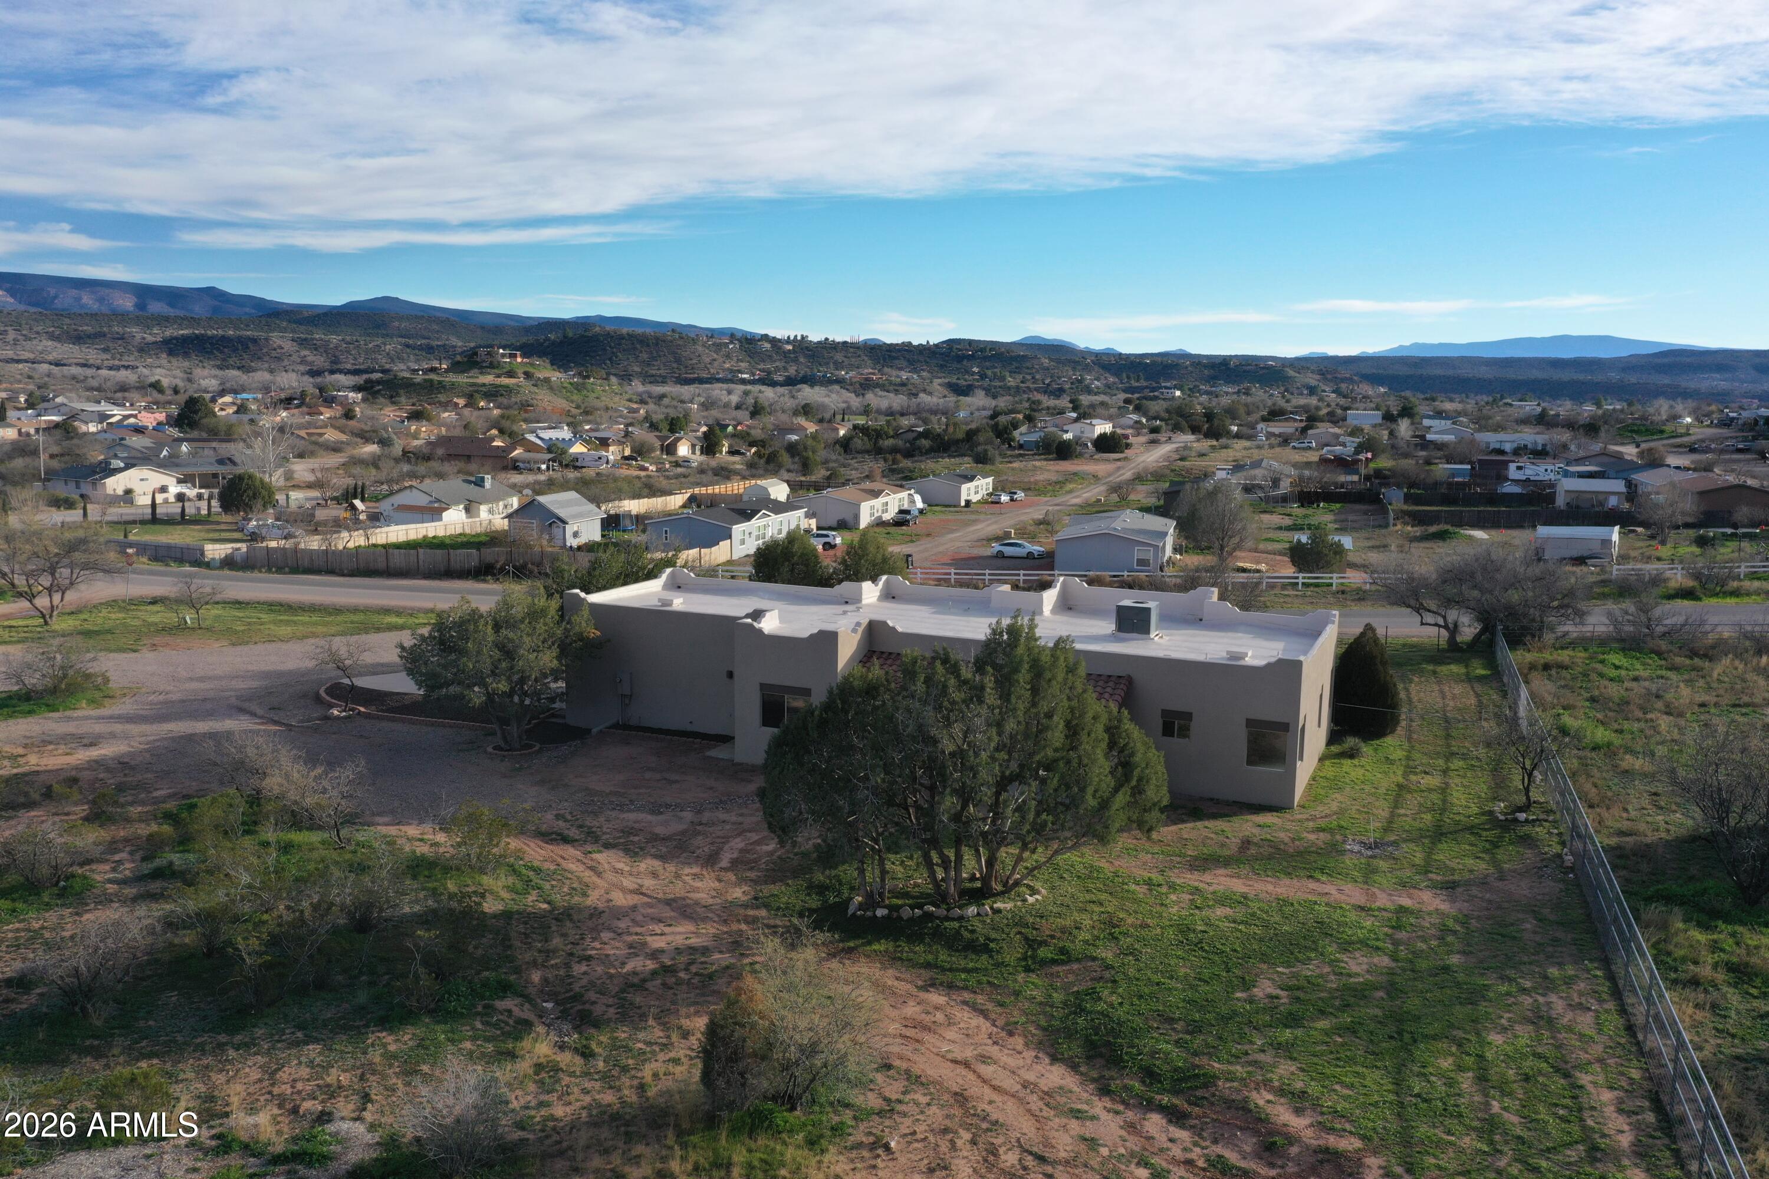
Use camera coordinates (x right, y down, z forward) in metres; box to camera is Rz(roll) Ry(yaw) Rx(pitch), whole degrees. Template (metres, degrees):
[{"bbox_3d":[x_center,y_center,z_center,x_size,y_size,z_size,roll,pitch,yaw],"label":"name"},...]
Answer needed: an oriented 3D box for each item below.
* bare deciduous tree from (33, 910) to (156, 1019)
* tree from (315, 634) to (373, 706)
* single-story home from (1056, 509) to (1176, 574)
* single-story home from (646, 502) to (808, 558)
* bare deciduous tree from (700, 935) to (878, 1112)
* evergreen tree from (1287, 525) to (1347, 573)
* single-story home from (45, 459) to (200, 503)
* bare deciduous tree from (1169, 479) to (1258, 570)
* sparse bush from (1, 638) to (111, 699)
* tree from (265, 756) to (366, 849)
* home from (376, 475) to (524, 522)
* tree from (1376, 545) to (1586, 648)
[{"bbox_3d":[-15.649,7.515,27.202,2.100,2.100,2.100,0,9,0],"label":"bare deciduous tree"},{"bbox_3d":[-21.144,3.210,53.841,2.250,2.850,2.250,0,9,0],"label":"tree"},{"bbox_3d":[19.198,-3.940,113.024,8.080,3.600,16.620,3,9,17],"label":"single-story home"},{"bbox_3d":[-13.838,-5.589,123.465,8.230,3.670,15.760,3,9,19],"label":"single-story home"},{"bbox_3d":[-1.594,7.118,22.911,2.946,3.062,2.651,0,9,-4],"label":"bare deciduous tree"},{"bbox_3d":[35.477,-3.460,112.151,4.628,3.689,4.396,3,9,17],"label":"evergreen tree"},{"bbox_3d":[-110.565,-15.952,199.522,15.500,4.500,12.200,7,11,35],"label":"single-story home"},{"bbox_3d":[27.514,-5.548,114.176,7.170,7.254,6.811,3,9,13],"label":"bare deciduous tree"},{"bbox_3d":[-35.051,3.150,57.993,3.829,2.263,3.446,-5,10,-31],"label":"sparse bush"},{"bbox_3d":[-15.272,5.676,36.775,2.456,2.488,2.211,-3,10,-23],"label":"tree"},{"bbox_3d":[-48.661,-9.926,154.712,9.200,4.800,13.500,3,9,19],"label":"home"},{"bbox_3d":[30.941,0.479,71.114,10.200,5.300,9.000,0,9,0],"label":"tree"}]

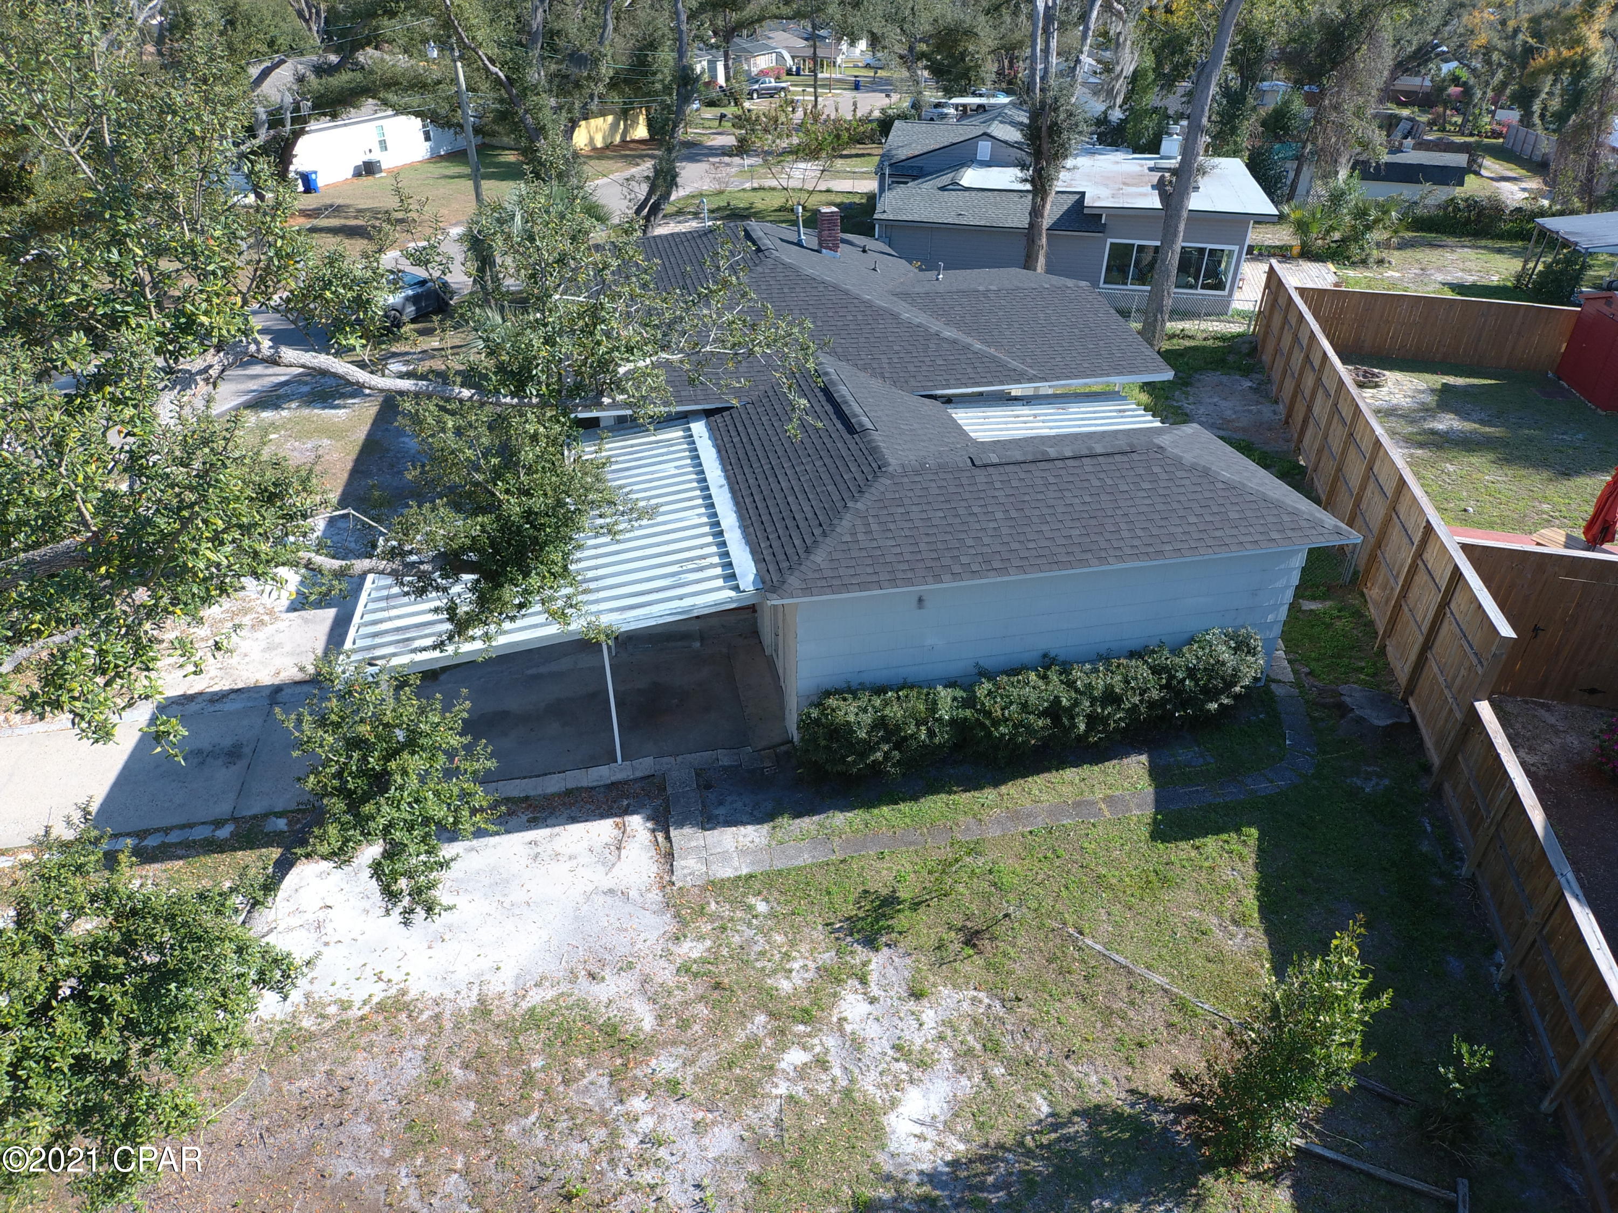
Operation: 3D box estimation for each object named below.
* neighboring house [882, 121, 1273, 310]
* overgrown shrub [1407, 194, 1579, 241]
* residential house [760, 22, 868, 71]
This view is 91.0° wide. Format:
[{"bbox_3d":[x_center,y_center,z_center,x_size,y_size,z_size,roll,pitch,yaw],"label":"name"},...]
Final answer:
[{"bbox_3d":[10.628,-18.134,35.207,14.300,4.600,16.200,6,36,7],"label":"neighboring house"},{"bbox_3d":[33.873,-19.532,39.852,7.426,1.900,1.900,11,37,14],"label":"overgrown shrub"},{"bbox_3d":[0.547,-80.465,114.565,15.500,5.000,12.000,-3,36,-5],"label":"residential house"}]

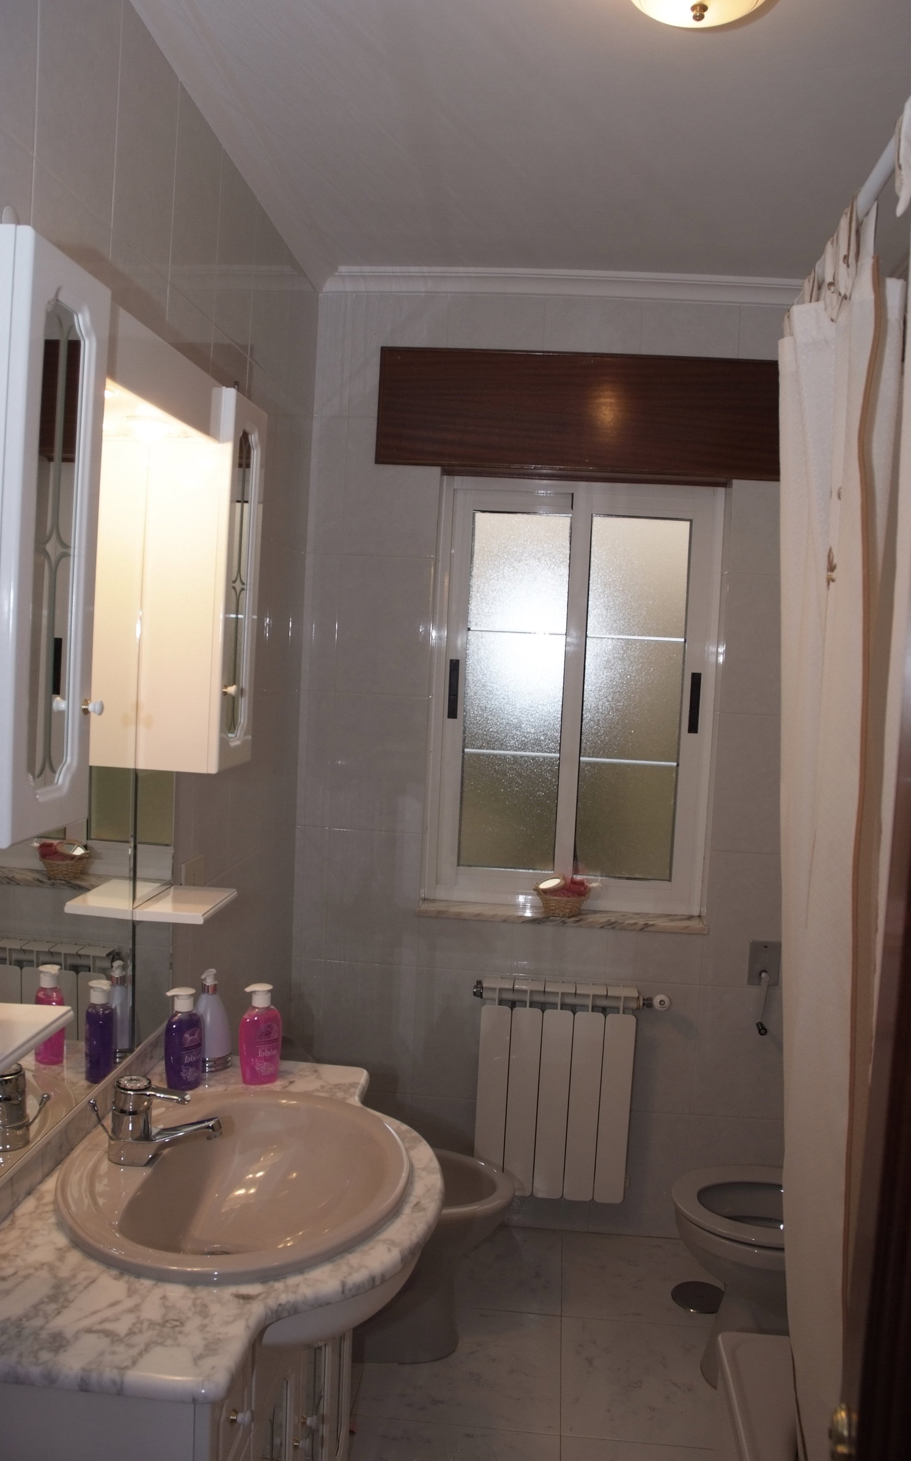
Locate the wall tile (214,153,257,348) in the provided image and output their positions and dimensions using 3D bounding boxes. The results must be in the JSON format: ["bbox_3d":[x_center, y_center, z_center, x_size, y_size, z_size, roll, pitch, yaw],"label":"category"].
[{"bbox_3d":[-0.439,-0.940,2.182,0.010,0.332,0.241,3,4,5],"label":"wall tile"}]

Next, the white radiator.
[{"bbox_3d":[0.285,0.941,2.890,0.480,0.565,0.100,3,4,5],"label":"white radiator"}]

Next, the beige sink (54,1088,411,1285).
[{"bbox_3d":[-0.302,0.676,1.510,0.475,0.180,0.550,3,4,5],"label":"beige sink"}]

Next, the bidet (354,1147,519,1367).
[{"bbox_3d":[-0.182,1.183,2.453,0.600,0.390,0.360,3,4,5],"label":"bidet"}]

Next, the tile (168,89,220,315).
[{"bbox_3d":[-0.460,-0.921,1.945,0.010,0.335,0.241,3,4,5],"label":"tile"}]

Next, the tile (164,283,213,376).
[{"bbox_3d":[-0.476,-0.574,1.970,0.010,0.362,0.241,3,4,5],"label":"tile"}]

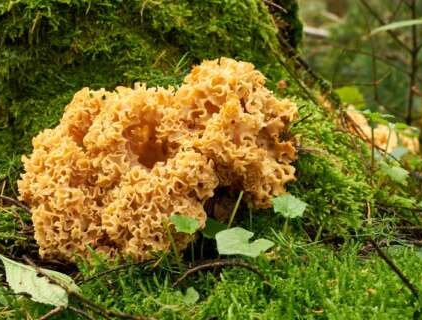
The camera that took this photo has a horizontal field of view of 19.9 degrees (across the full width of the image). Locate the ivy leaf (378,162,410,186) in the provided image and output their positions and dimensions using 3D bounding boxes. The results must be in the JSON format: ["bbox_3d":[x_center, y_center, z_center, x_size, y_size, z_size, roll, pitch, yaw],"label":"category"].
[{"bbox_3d":[0.211,0.015,1.380,0.035,0.006,0.030,0,43,0],"label":"ivy leaf"}]

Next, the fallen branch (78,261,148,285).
[{"bbox_3d":[-0.090,0.102,1.090,0.066,0.012,0.008,-9,16,-35],"label":"fallen branch"}]

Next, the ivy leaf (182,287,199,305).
[{"bbox_3d":[-0.018,0.120,1.060,0.016,0.016,0.004,0,-27,0],"label":"ivy leaf"}]

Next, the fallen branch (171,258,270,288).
[{"bbox_3d":[0.009,0.102,1.080,0.086,0.020,0.022,0,13,0],"label":"fallen branch"}]

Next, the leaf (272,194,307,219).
[{"bbox_3d":[0.076,0.045,1.170,0.035,0.006,0.030,0,41,0],"label":"leaf"}]

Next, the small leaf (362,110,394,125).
[{"bbox_3d":[0.197,-0.050,1.420,0.036,0.007,0.032,0,21,0],"label":"small leaf"}]

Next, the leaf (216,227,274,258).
[{"bbox_3d":[0.031,0.076,1.110,0.054,0.008,0.036,0,48,0],"label":"leaf"}]

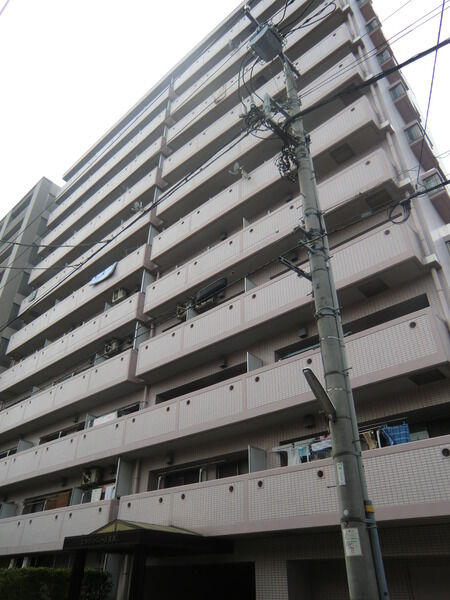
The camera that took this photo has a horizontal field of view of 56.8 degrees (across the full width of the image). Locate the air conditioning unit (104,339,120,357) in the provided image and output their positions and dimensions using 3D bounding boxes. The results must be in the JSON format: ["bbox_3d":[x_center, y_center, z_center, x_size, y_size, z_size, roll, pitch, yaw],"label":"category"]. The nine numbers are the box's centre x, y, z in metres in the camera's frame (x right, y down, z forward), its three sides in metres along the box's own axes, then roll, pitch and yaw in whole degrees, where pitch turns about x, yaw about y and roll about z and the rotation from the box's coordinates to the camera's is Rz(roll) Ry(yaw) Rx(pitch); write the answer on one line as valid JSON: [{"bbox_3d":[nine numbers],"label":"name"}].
[{"bbox_3d":[-5.355,2.250,19.787,0.770,0.570,0.300,-27,-43,34],"label":"air conditioning unit"}]

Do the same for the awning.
[{"bbox_3d":[-2.012,6.414,11.239,3.250,0.670,3.200,-27,-43,34],"label":"awning"}]

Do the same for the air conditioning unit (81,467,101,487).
[{"bbox_3d":[-5.318,7.045,16.415,0.770,0.570,0.300,-27,-43,34],"label":"air conditioning unit"}]

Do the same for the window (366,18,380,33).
[{"bbox_3d":[7.140,-13.234,20.209,0.500,0.900,0.120,-27,-43,34],"label":"window"}]

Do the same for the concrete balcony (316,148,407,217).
[{"bbox_3d":[4.084,-3.369,13.126,2.850,1.368,0.950,-27,-43,34],"label":"concrete balcony"}]

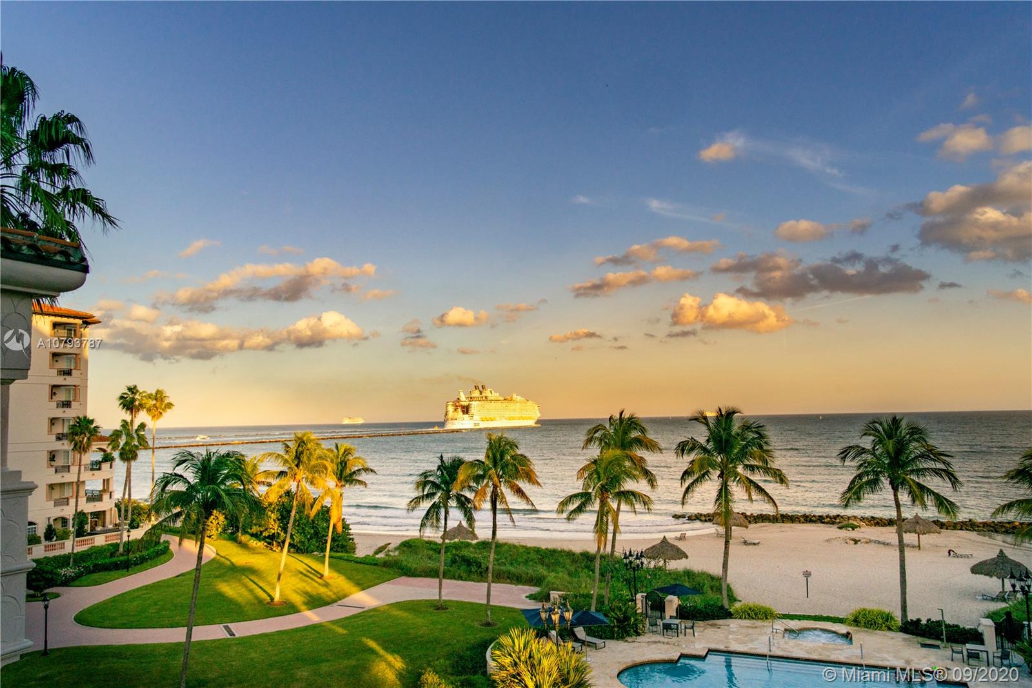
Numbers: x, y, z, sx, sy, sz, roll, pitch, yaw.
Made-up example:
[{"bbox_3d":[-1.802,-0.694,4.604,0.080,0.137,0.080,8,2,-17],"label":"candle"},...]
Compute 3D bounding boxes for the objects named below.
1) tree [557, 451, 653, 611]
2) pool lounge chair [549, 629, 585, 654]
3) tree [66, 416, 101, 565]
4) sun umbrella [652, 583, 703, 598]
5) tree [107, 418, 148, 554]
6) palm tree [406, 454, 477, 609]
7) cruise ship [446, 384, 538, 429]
[{"bbox_3d":[5.539,11.672,42.260,5.838,10.087,5.546,-2,-6,6],"label":"tree"},{"bbox_3d":[2.791,16.255,37.495,1.850,0.850,0.680,-7,-8,41],"label":"pool lounge chair"},{"bbox_3d":[-35.524,12.036,56.333,2.425,12.271,2.546,3,-7,-32],"label":"tree"},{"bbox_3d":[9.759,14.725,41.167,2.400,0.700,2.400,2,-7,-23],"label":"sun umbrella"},{"bbox_3d":[-33.711,12.419,59.553,3.185,11.931,3.185,2,-7,-29],"label":"tree"},{"bbox_3d":[-4.821,12.204,45.013,4.590,9.845,4.590,0,-6,-6],"label":"palm tree"},{"bbox_3d":[-22.705,113.045,1245.167,56.000,72.000,360.000,-4,-7,22],"label":"cruise ship"}]

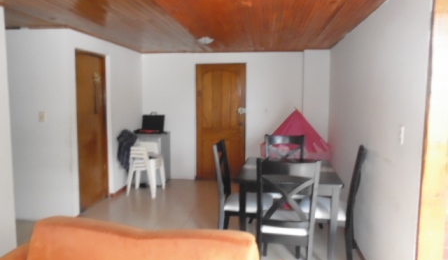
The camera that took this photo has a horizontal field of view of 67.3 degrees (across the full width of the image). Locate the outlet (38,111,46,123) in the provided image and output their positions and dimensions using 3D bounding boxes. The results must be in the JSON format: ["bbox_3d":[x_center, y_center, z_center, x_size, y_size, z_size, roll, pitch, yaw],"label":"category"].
[{"bbox_3d":[-2.064,-0.146,3.822,0.079,0.121,0.014,1,5,9],"label":"outlet"}]

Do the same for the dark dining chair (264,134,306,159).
[{"bbox_3d":[0.668,0.586,3.685,0.444,1.000,0.566,1,5,9],"label":"dark dining chair"}]

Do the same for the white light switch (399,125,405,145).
[{"bbox_3d":[1.132,0.032,2.148,0.014,0.119,0.076,1,5,9],"label":"white light switch"}]

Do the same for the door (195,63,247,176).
[{"bbox_3d":[-0.043,-0.125,5.802,0.869,2.020,0.071,1,5,9],"label":"door"}]

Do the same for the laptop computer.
[{"bbox_3d":[-1.209,-0.104,5.695,0.389,0.273,0.283,1,5,1],"label":"laptop computer"}]

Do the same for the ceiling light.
[{"bbox_3d":[-0.241,-1.169,4.445,0.232,0.071,0.232,1,5,9],"label":"ceiling light"}]

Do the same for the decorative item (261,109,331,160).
[{"bbox_3d":[1.026,0.342,5.003,0.960,1.252,0.960,1,5,9],"label":"decorative item"}]

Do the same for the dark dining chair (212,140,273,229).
[{"bbox_3d":[0.212,0.623,3.245,0.576,1.000,0.444,2,5,13],"label":"dark dining chair"}]

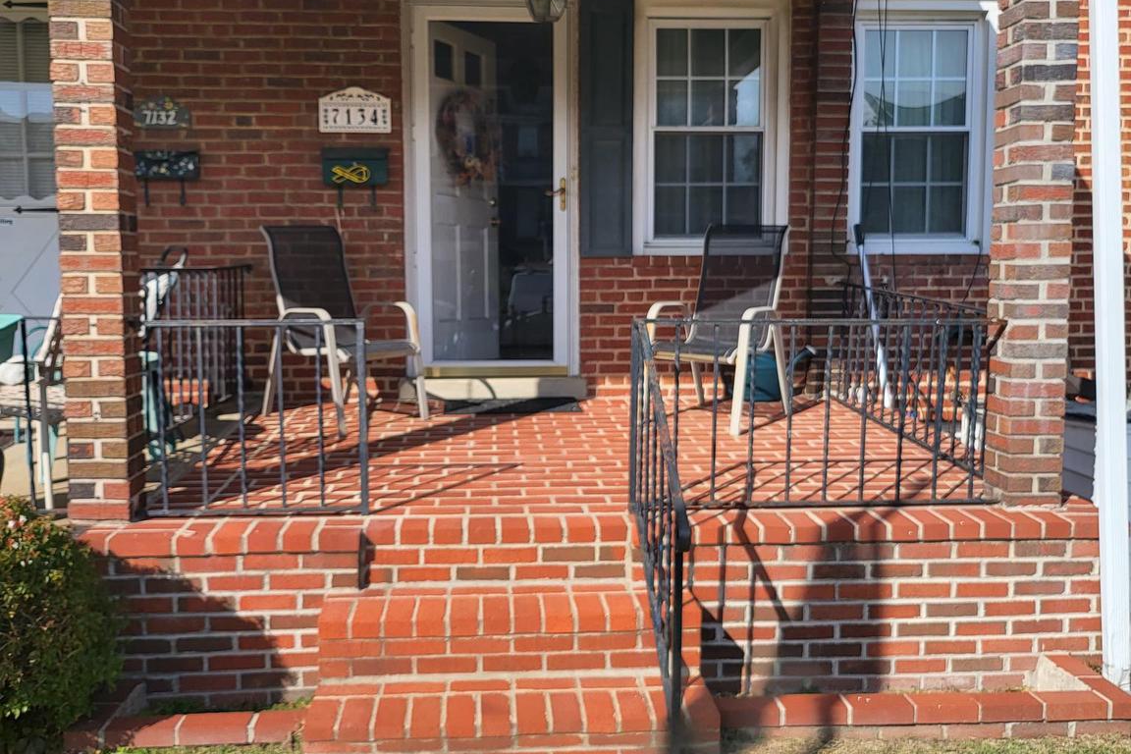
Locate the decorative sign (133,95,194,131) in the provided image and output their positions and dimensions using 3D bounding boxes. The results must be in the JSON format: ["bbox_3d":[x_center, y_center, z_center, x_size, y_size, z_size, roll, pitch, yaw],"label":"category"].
[{"bbox_3d":[-2.205,-1.448,5.723,0.316,0.193,0.025,0,6,-3],"label":"decorative sign"}]

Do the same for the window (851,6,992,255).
[{"bbox_3d":[2.040,-1.413,5.985,0.780,1.370,0.100,0,6,-3],"label":"window"}]

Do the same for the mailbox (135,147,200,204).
[{"bbox_3d":[-2.159,-1.079,5.679,0.330,0.300,0.115,-1,4,-4],"label":"mailbox"}]

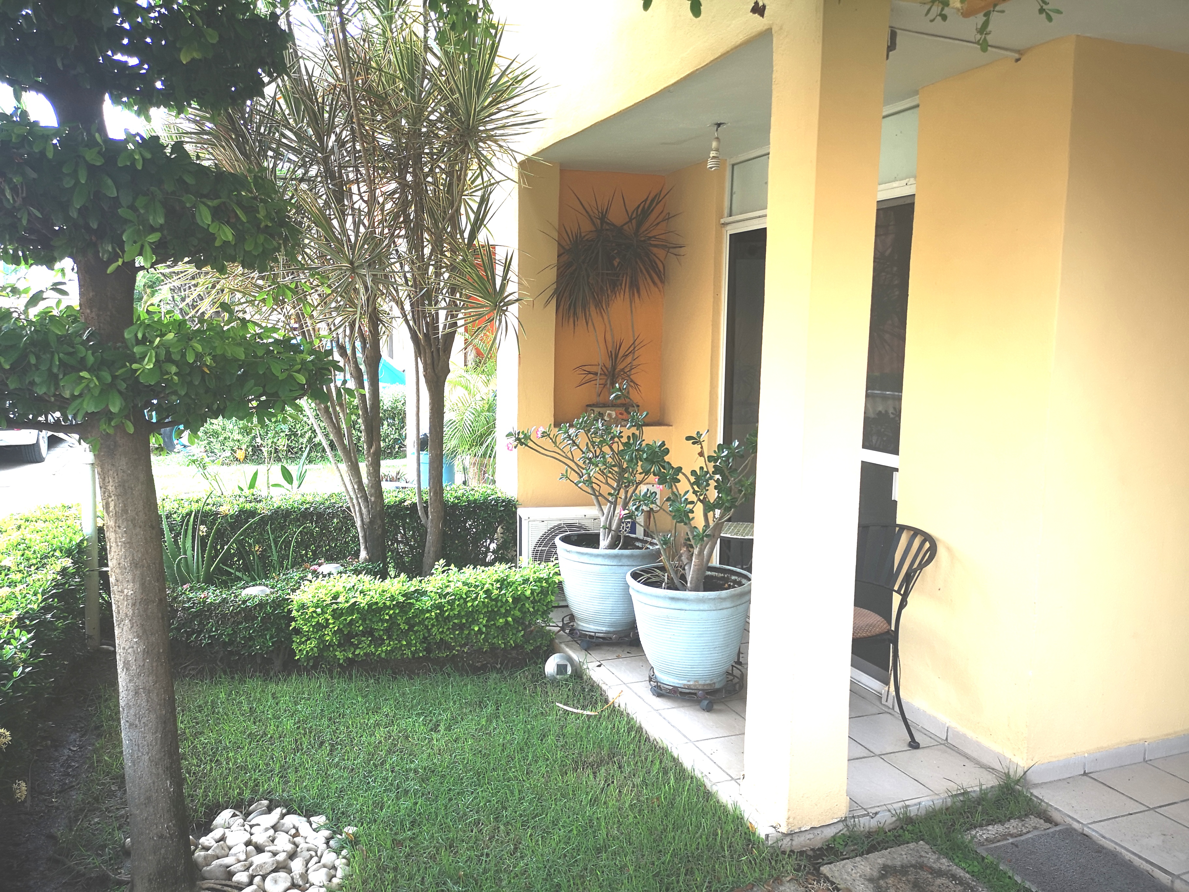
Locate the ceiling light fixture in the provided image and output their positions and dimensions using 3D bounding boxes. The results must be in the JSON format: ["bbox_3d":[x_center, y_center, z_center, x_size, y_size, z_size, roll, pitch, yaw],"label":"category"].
[{"bbox_3d":[0.561,-1.378,4.279,0.075,0.216,0.075,1,7,0],"label":"ceiling light fixture"}]

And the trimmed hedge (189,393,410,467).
[{"bbox_3d":[-3.813,-0.299,12.089,2.500,0.864,0.750,-2,7,-21],"label":"trimmed hedge"}]

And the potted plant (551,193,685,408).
[{"bbox_3d":[0.088,-0.803,5.582,0.830,1.414,0.520,-2,7,-21],"label":"potted plant"}]

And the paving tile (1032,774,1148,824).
[{"bbox_3d":[1.699,1.228,3.217,0.300,0.011,0.265,-2,7,-21],"label":"paving tile"}]

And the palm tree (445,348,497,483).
[{"bbox_3d":[-1.196,-0.267,9.581,0.850,1.484,0.850,-2,7,-21],"label":"palm tree"}]

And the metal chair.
[{"bbox_3d":[0.949,0.744,3.621,0.540,0.830,0.470,-3,8,-31],"label":"metal chair"}]

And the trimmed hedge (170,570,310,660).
[{"bbox_3d":[-1.900,0.900,4.840,0.900,0.300,0.550,-2,7,-21],"label":"trimmed hedge"}]

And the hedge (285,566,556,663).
[{"bbox_3d":[-0.892,0.879,4.904,1.330,0.355,0.420,-2,7,-21],"label":"hedge"}]

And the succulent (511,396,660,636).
[{"bbox_3d":[-0.016,0.332,4.714,0.770,1.206,0.700,1,7,0],"label":"succulent"}]

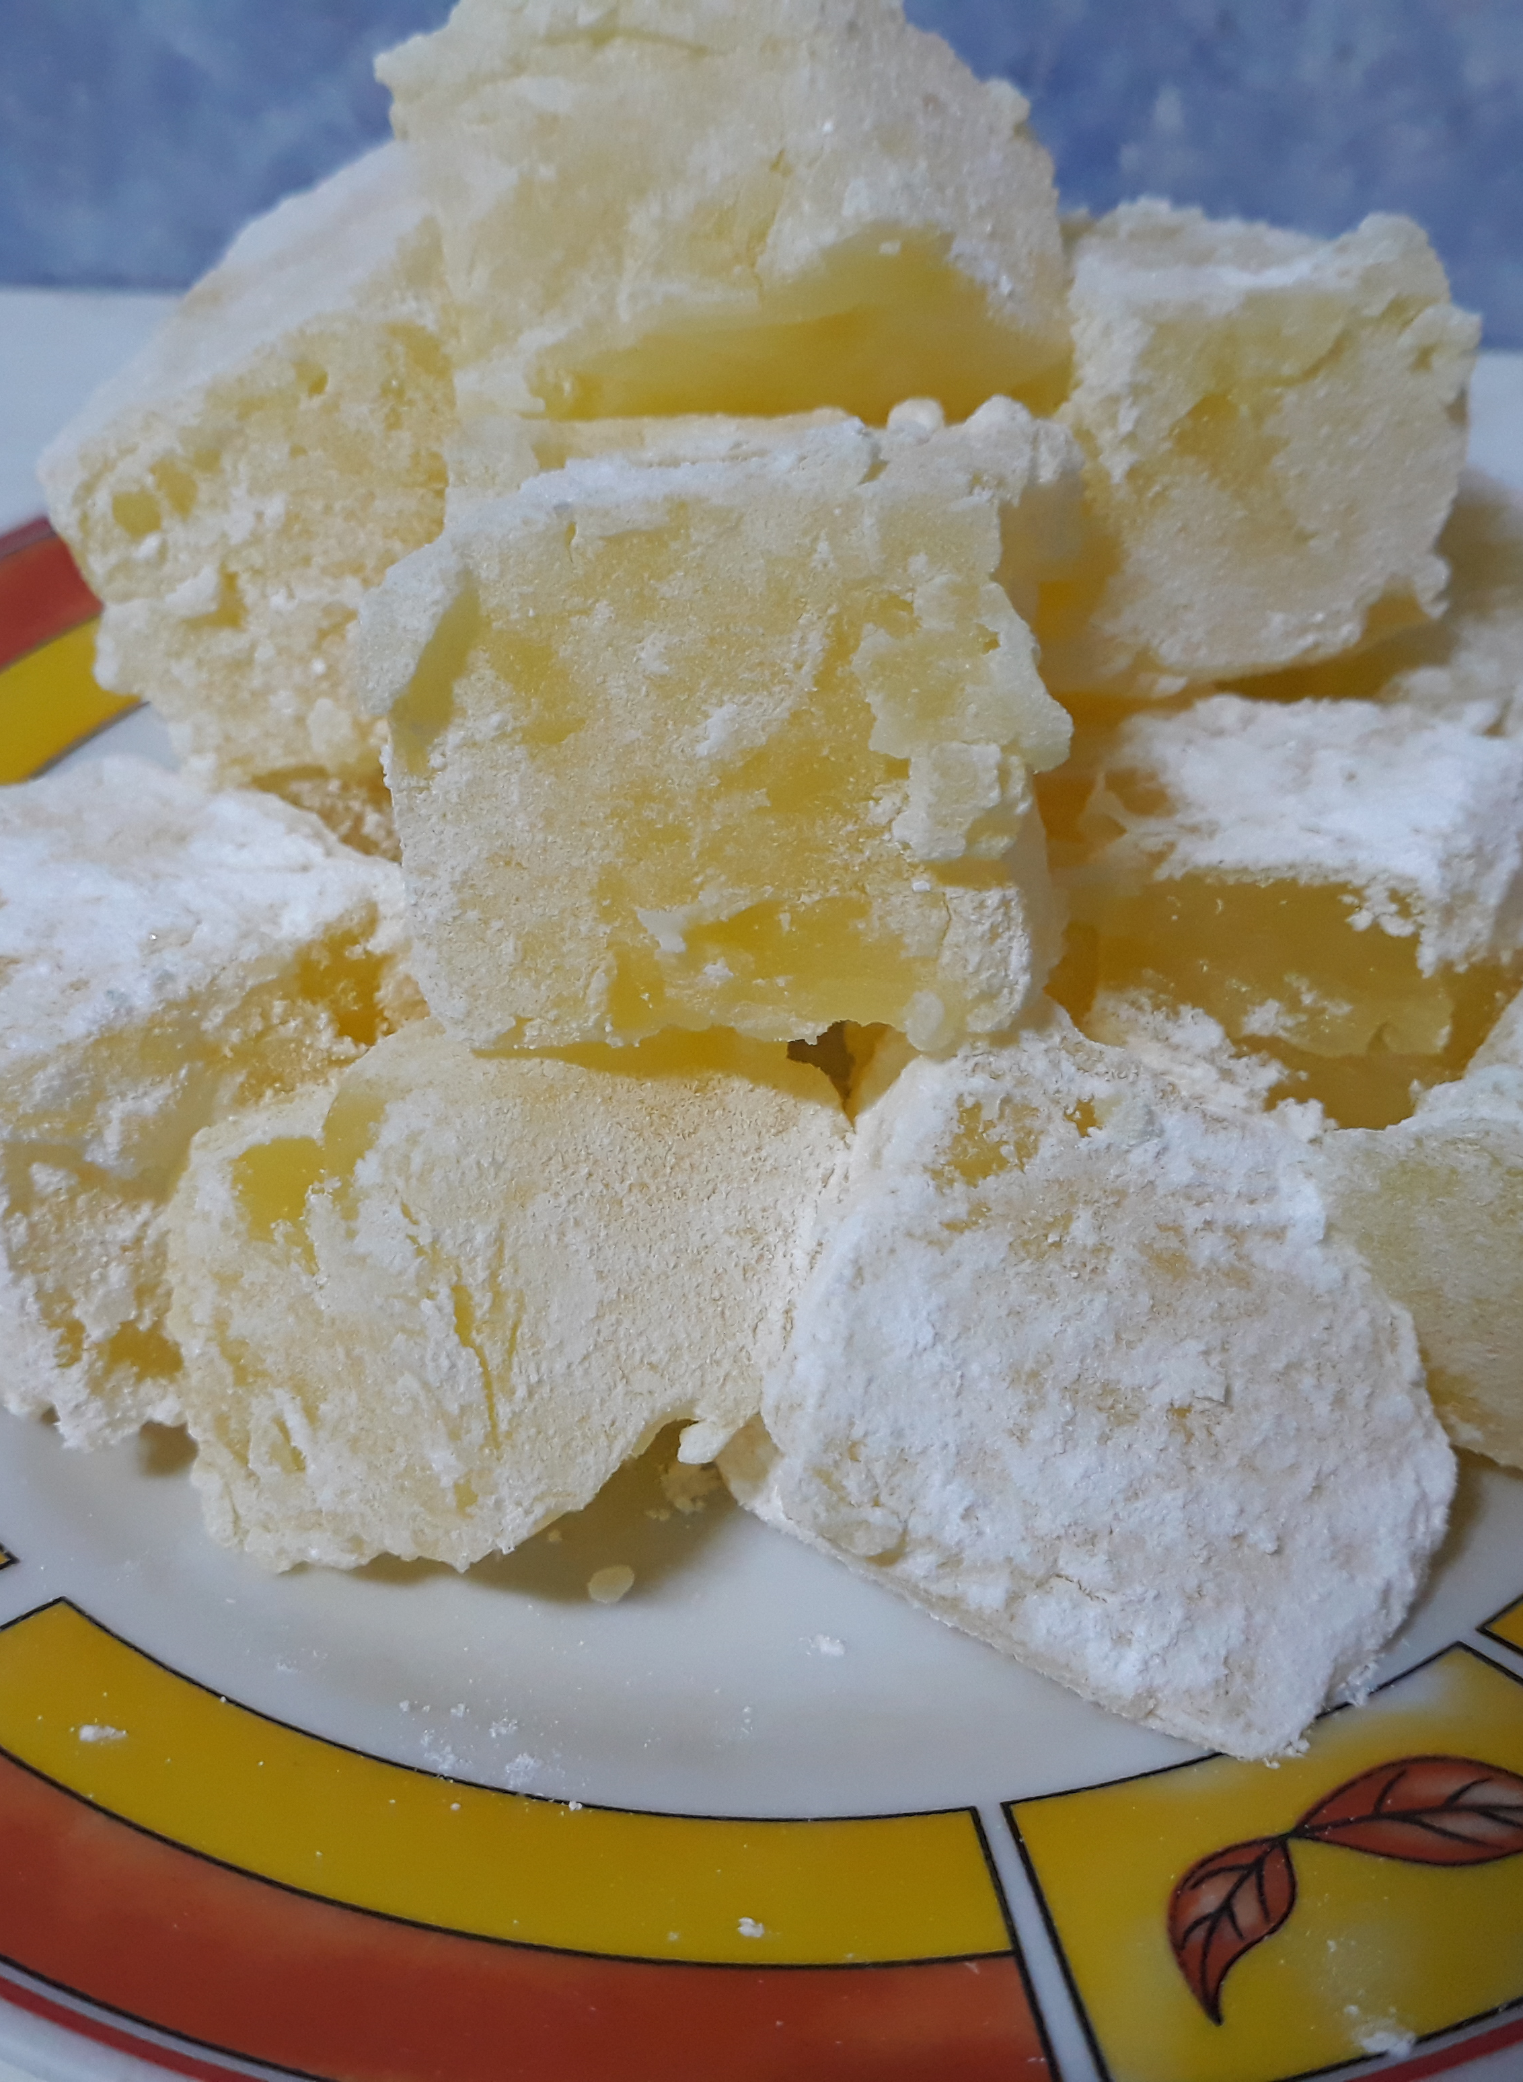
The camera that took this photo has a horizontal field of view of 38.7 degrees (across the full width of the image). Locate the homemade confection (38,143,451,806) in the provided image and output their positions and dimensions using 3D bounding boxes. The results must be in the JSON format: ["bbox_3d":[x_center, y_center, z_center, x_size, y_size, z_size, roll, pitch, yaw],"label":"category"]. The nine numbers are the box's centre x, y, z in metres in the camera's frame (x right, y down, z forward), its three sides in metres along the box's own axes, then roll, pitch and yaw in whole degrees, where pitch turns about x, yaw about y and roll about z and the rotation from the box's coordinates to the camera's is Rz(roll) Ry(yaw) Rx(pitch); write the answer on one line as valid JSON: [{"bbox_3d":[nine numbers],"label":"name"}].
[{"bbox_3d":[-0.031,-0.051,0.180,0.042,0.030,0.039,-21,32,17],"label":"homemade confection"}]

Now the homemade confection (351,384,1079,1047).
[{"bbox_3d":[0.001,-0.022,0.147,0.038,0.034,0.040,1,18,13],"label":"homemade confection"}]

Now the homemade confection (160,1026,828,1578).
[{"bbox_3d":[-0.017,0.017,0.147,0.028,0.027,0.035,-8,-2,42],"label":"homemade confection"}]

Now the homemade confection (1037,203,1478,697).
[{"bbox_3d":[0.045,-0.058,0.203,0.032,0.032,0.034,-1,32,11],"label":"homemade confection"}]

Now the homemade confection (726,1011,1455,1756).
[{"bbox_3d":[0.024,0.018,0.139,0.034,0.033,0.038,11,8,26],"label":"homemade confection"}]

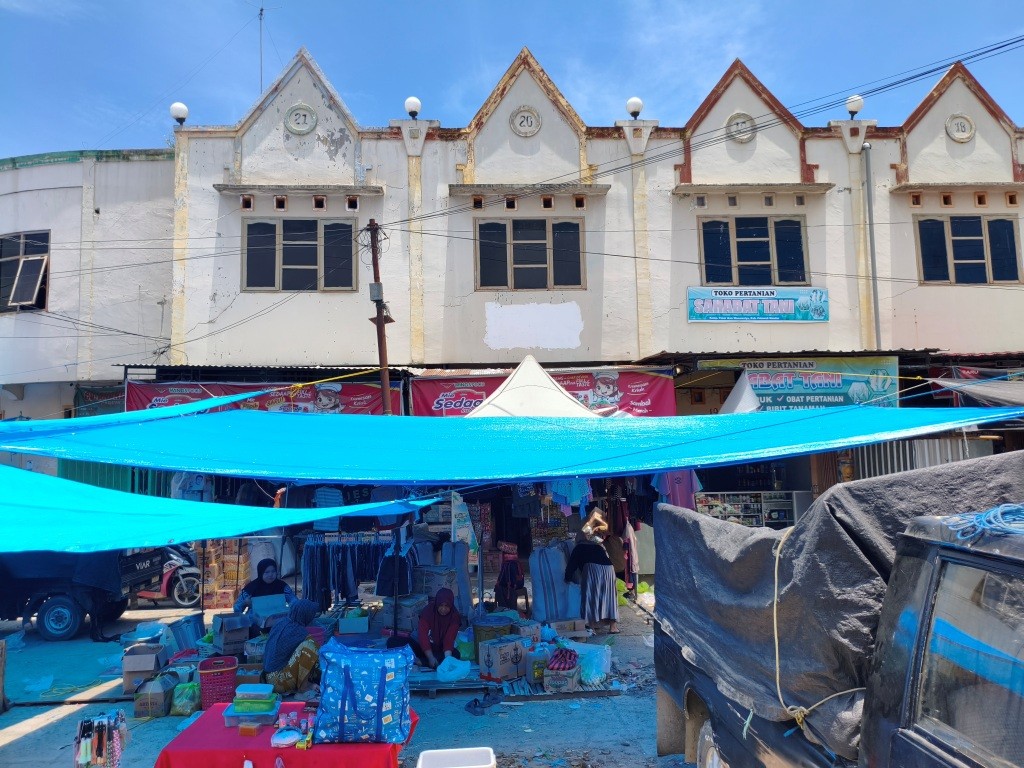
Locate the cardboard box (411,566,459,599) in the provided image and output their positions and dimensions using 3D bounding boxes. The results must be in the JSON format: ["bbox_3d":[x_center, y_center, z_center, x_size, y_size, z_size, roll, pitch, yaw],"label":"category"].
[{"bbox_3d":[-1.096,2.819,10.957,0.490,0.380,0.400,1,-5,-29],"label":"cardboard box"}]

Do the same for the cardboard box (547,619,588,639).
[{"bbox_3d":[0.637,3.015,9.419,0.430,0.220,0.300,-1,-5,-6],"label":"cardboard box"}]

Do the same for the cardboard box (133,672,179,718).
[{"bbox_3d":[-3.275,2.864,7.094,0.280,0.310,0.280,-1,-5,-5],"label":"cardboard box"}]

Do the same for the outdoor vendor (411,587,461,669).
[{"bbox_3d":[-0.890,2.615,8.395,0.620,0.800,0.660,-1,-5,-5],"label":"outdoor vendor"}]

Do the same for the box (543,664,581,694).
[{"bbox_3d":[0.484,2.844,7.471,0.280,0.220,0.300,-2,-5,14],"label":"box"}]

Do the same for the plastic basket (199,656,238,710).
[{"bbox_3d":[-2.651,2.777,7.018,0.330,0.440,0.320,0,-5,-16],"label":"plastic basket"}]

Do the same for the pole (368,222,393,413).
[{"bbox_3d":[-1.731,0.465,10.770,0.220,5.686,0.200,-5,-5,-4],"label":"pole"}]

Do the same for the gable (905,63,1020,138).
[{"bbox_3d":[8.253,-5.313,14.300,2.240,1.400,0.200,-1,-5,-3],"label":"gable"}]

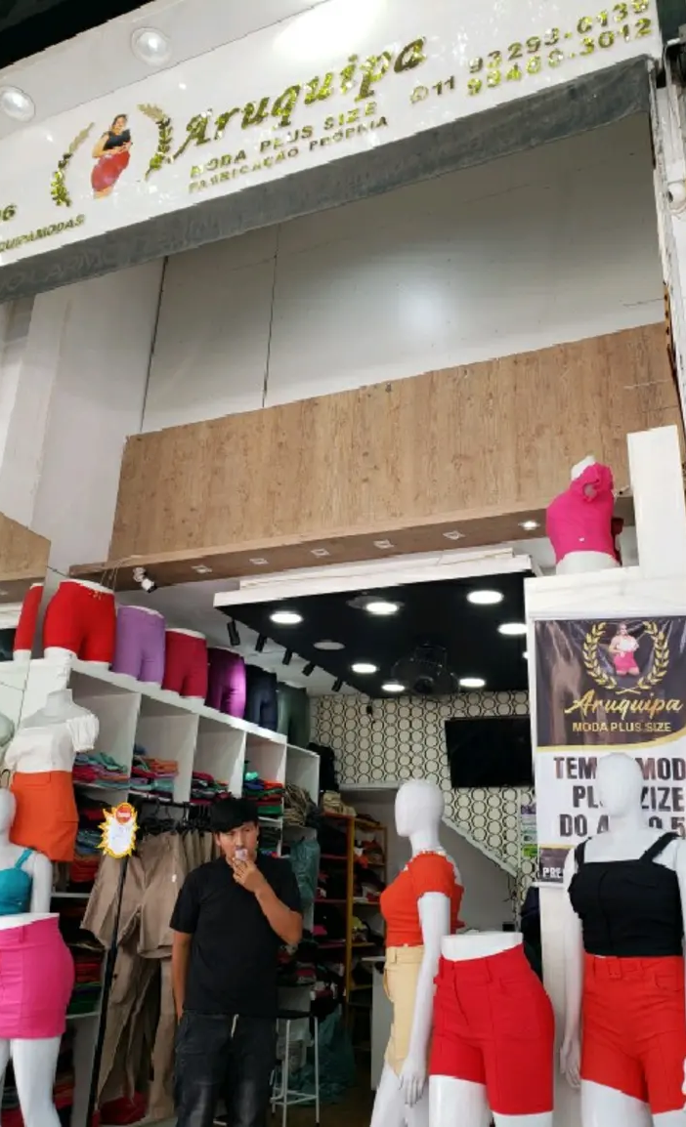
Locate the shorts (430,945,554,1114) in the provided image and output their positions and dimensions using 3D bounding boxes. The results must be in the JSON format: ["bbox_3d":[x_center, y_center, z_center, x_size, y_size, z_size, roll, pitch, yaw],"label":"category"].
[{"bbox_3d":[0.444,1.399,2.586,0.300,0.410,0.410,15,-24,-30],"label":"shorts"}]

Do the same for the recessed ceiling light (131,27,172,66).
[{"bbox_3d":[-1.066,-2.881,4.730,0.225,0.040,0.225,2,-21,1],"label":"recessed ceiling light"}]

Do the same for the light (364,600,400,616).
[{"bbox_3d":[0.245,0.283,5.375,0.225,0.035,0.225,2,-21,1],"label":"light"}]

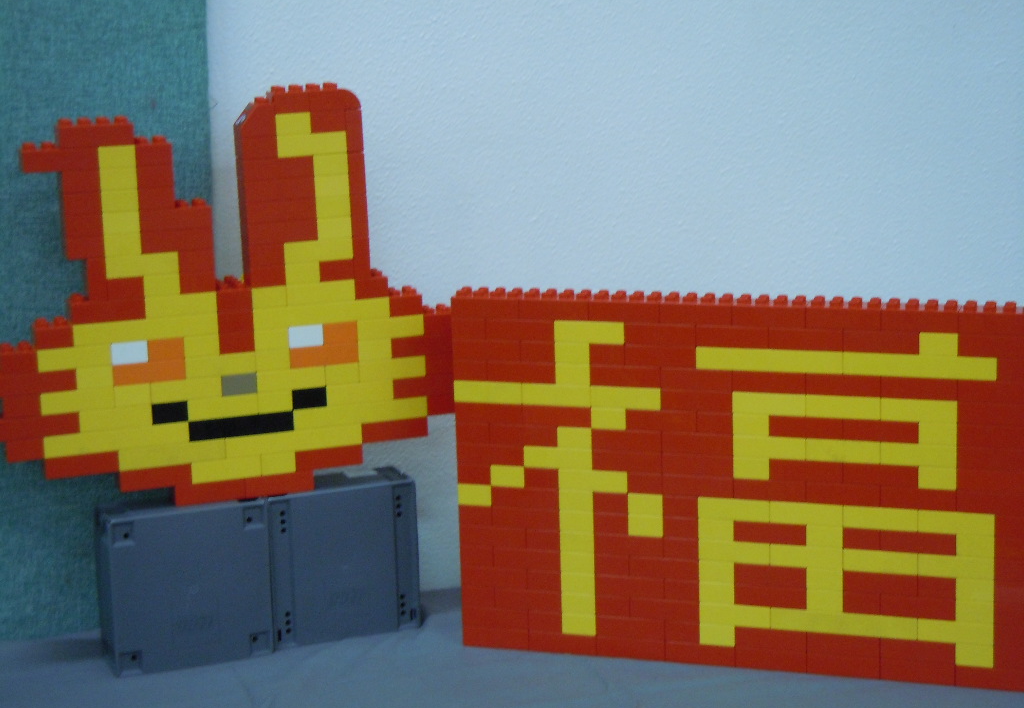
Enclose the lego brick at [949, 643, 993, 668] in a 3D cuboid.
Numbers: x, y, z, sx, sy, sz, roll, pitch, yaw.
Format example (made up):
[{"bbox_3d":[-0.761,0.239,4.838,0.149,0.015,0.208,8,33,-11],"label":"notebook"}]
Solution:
[{"bbox_3d":[0.398,0.253,1.952,0.032,0.020,0.032,2,12,19],"label":"lego brick"}]

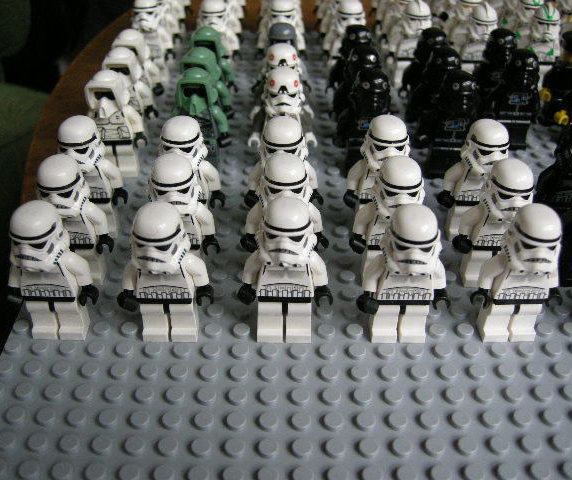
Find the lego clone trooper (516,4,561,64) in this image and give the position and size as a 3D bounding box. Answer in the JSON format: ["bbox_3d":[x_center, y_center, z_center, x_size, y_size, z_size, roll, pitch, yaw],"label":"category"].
[{"bbox_3d":[0.121,-0.091,0.321,0.025,0.044,0.015,0,36,-1],"label":"lego clone trooper"}]

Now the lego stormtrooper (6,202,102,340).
[{"bbox_3d":[-0.064,0.009,0.178,0.025,0.043,0.014,0,36,-1],"label":"lego stormtrooper"}]

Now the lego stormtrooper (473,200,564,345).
[{"bbox_3d":[0.063,0.010,0.179,0.025,0.043,0.015,0,36,-1],"label":"lego stormtrooper"}]

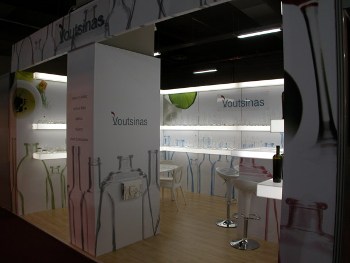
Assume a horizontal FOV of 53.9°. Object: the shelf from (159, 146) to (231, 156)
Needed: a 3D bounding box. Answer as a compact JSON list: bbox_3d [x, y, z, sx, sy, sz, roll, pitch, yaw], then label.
[{"bbox_3d":[0.433,0.422,7.890,0.300,0.100,2.400,-1,1,-44],"label":"shelf"}]

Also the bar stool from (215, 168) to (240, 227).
[{"bbox_3d":[0.857,1.030,5.450,0.410,0.900,0.420,1,1,44],"label":"bar stool"}]

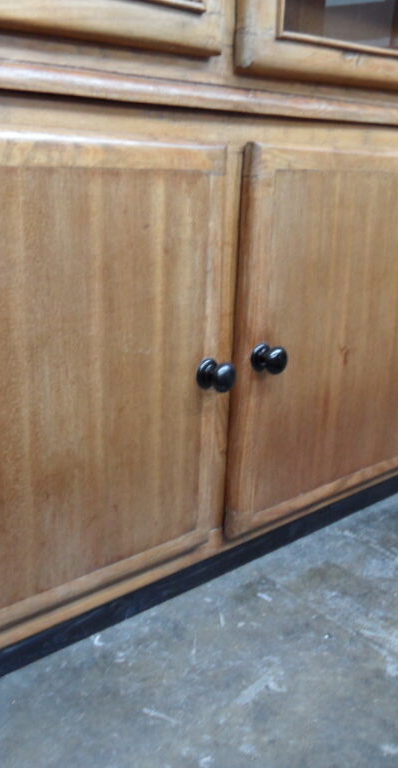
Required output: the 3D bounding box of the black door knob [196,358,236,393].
[{"bbox_3d":[0.026,-0.007,0.990,0.039,0.039,0.046,-13,23,-39],"label":"black door knob"}]

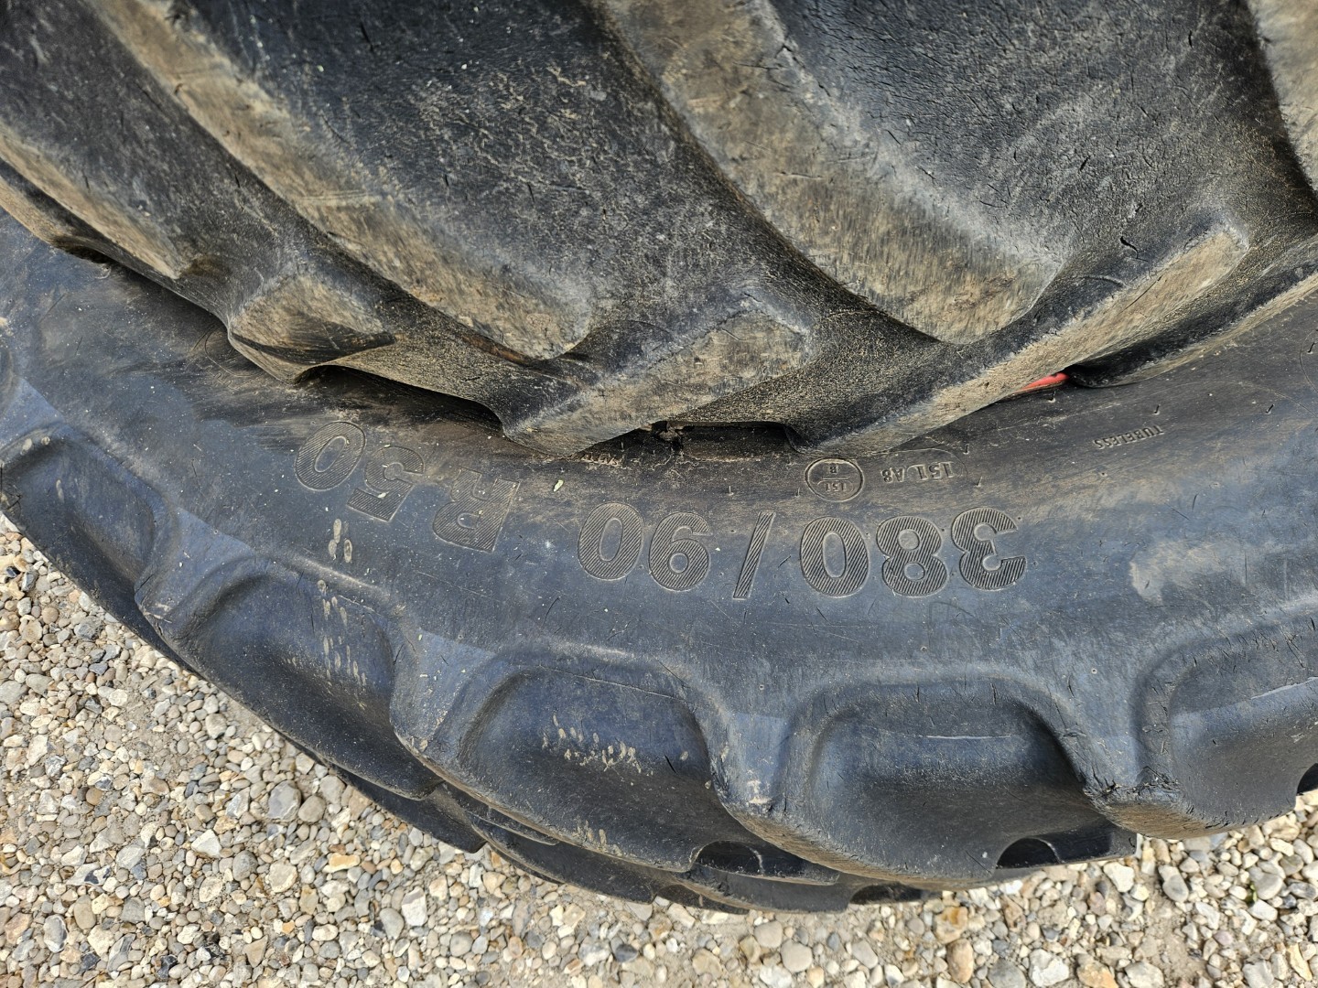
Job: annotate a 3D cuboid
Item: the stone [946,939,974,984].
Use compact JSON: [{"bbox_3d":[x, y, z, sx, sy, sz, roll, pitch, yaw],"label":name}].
[{"bbox_3d":[0.383,0.593,1.111,0.032,0.022,0.049,0,66,7],"label":"stone"}]

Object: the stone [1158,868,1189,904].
[{"bbox_3d":[0.648,0.493,1.104,0.023,0.016,0.043,-14,70,2],"label":"stone"}]

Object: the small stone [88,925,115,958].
[{"bbox_3d":[-0.779,0.622,1.221,0.028,0.020,0.031,-30,70,-4],"label":"small stone"}]

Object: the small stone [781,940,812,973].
[{"bbox_3d":[0.174,0.594,1.122,0.039,0.022,0.032,12,73,10],"label":"small stone"}]

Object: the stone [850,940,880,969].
[{"bbox_3d":[0.265,0.591,1.126,0.021,0.014,0.037,-35,67,-9],"label":"stone"}]

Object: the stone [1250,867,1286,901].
[{"bbox_3d":[0.761,0.486,1.093,0.032,0.024,0.034,5,71,8],"label":"stone"}]

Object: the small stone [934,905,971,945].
[{"bbox_3d":[0.378,0.553,1.130,0.051,0.024,0.035,-26,66,-5],"label":"small stone"}]

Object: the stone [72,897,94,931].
[{"bbox_3d":[-0.819,0.600,1.249,0.025,0.017,0.046,-35,67,-9],"label":"stone"}]

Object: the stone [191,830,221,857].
[{"bbox_3d":[-0.641,0.499,1.249,0.041,0.023,0.030,15,73,11],"label":"stone"}]

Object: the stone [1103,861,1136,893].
[{"bbox_3d":[0.598,0.492,1.131,0.030,0.021,0.037,-30,66,-7],"label":"stone"}]

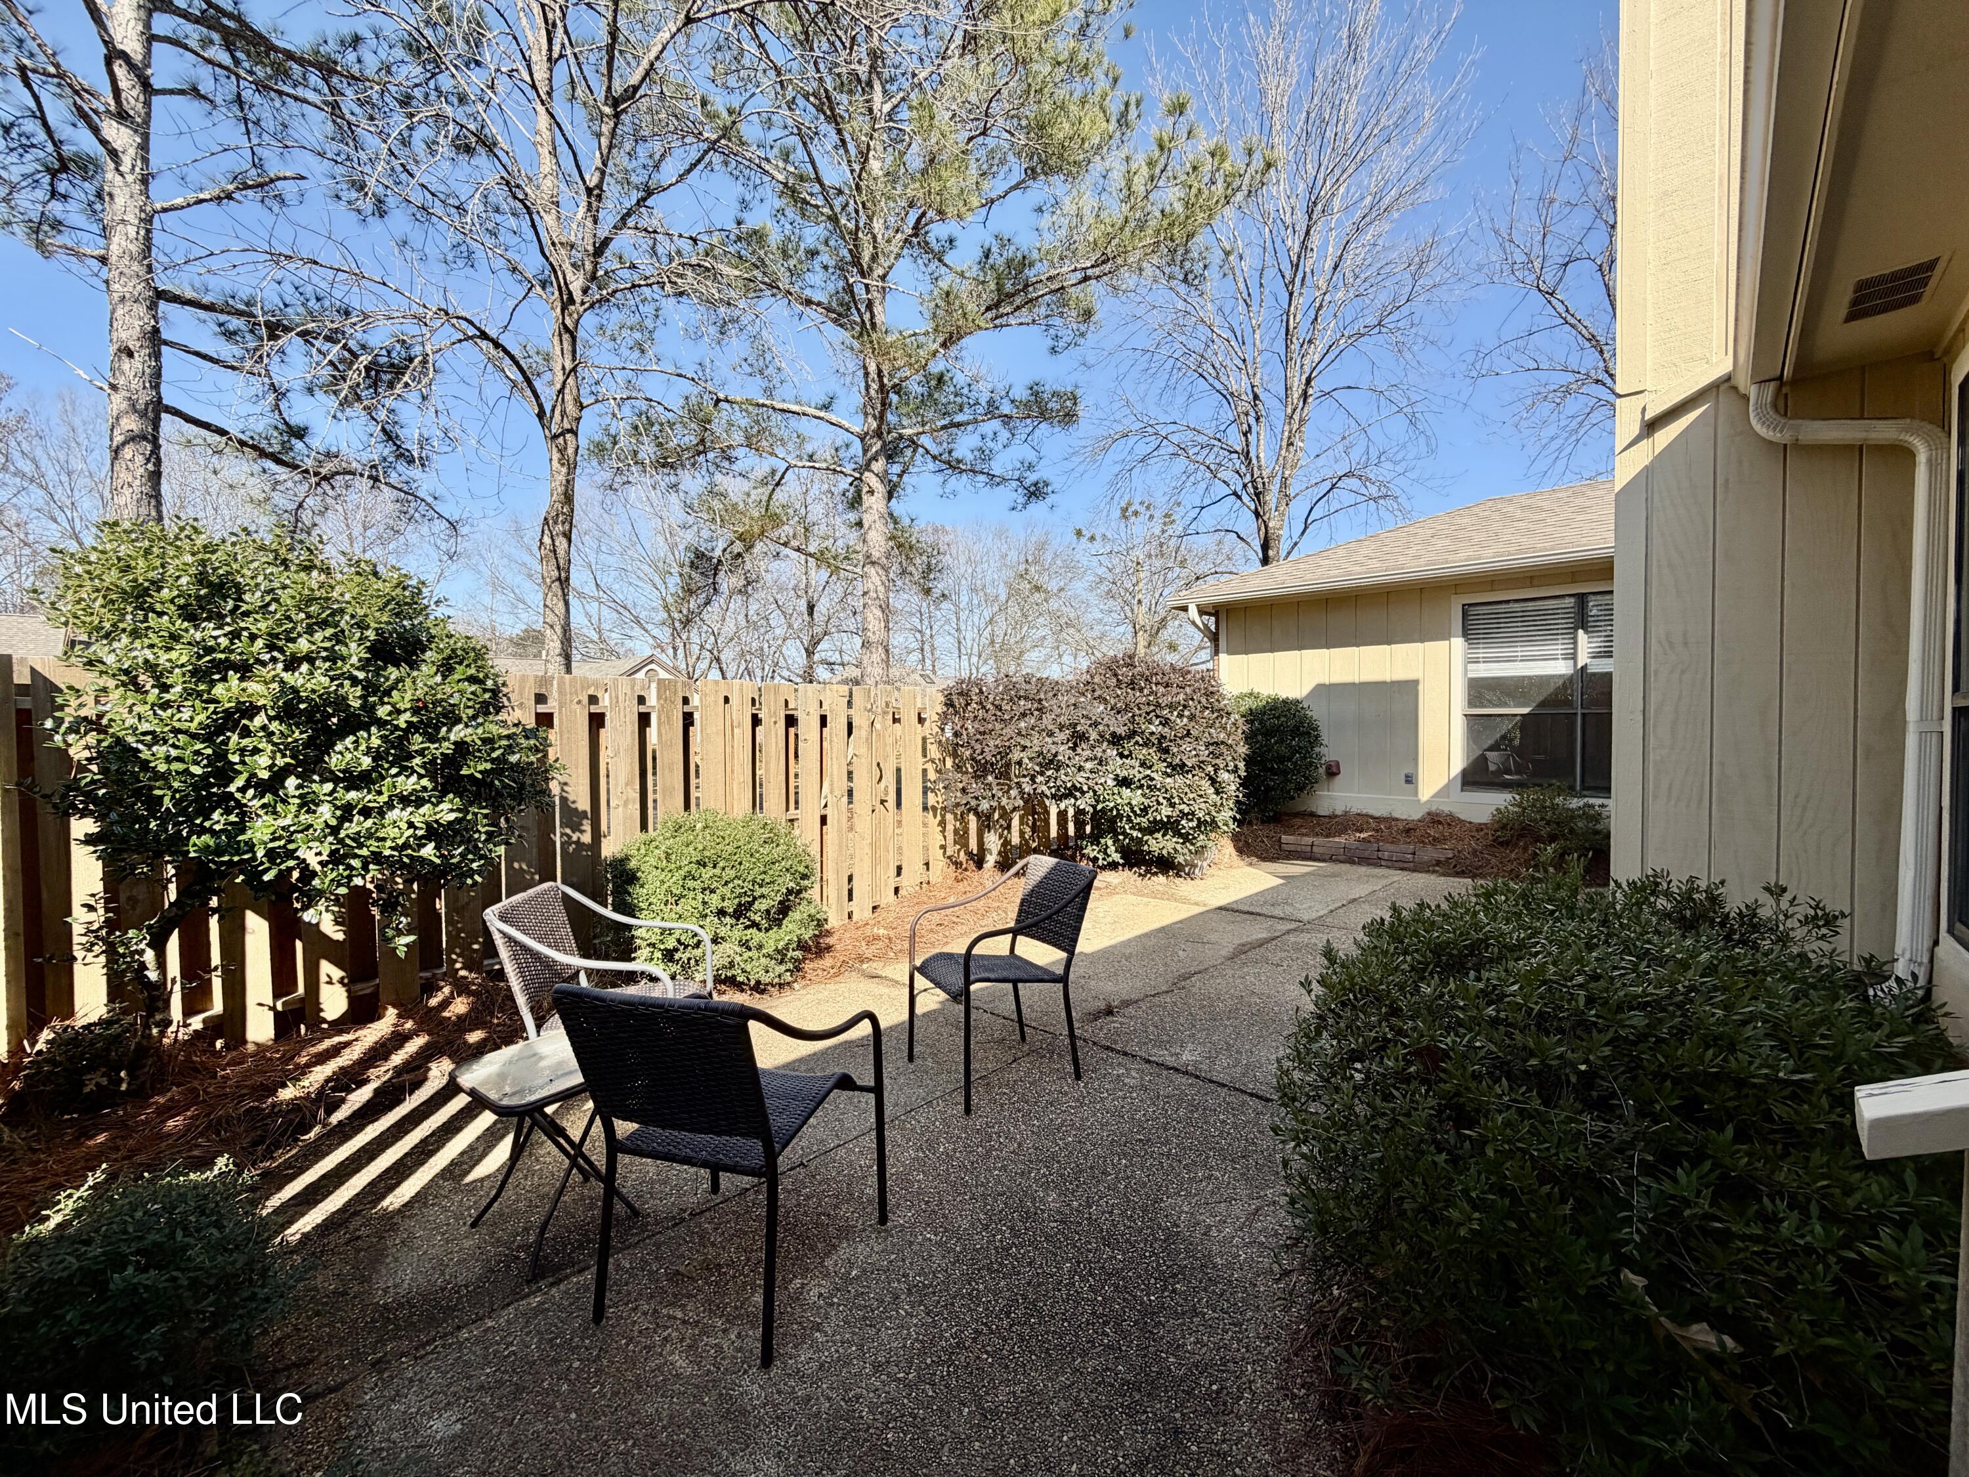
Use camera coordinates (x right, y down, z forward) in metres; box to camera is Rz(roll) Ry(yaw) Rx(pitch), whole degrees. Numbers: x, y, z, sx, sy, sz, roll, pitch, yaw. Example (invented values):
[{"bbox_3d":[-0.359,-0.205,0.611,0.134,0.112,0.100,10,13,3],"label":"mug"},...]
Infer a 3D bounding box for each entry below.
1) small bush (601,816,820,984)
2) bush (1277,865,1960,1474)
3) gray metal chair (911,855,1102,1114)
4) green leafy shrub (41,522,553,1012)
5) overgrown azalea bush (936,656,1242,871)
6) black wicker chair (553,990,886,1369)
[{"bbox_3d":[-1.629,0.927,4.867,1.120,0.970,1.320,0,1,44],"label":"small bush"},{"bbox_3d":[1.962,1.020,2.319,1.500,0.850,2.300,0,1,44],"label":"bush"},{"bbox_3d":[0.078,1.006,3.486,0.670,0.880,0.623,-1,1,-27],"label":"gray metal chair"},{"bbox_3d":[-2.767,0.261,3.405,1.300,2.200,1.650,0,1,44],"label":"green leafy shrub"},{"bbox_3d":[1.153,0.247,7.206,1.600,2.000,2.900,0,1,44],"label":"overgrown azalea bush"},{"bbox_3d":[-0.688,1.038,2.184,0.623,0.880,0.670,0,1,17],"label":"black wicker chair"}]

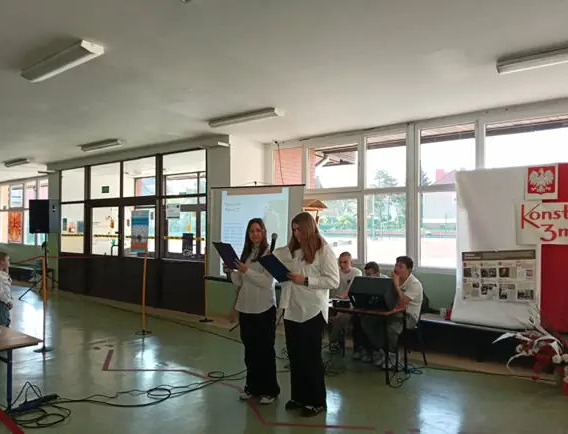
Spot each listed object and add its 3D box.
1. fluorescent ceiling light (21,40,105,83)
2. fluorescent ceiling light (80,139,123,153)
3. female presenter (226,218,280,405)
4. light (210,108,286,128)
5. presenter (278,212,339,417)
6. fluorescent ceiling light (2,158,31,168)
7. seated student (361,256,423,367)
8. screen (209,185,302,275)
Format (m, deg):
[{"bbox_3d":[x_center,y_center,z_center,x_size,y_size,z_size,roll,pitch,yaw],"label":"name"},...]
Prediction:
[{"bbox_3d":[-2.103,-1.425,4.224,1.250,0.090,0.200,-1,-1,39],"label":"fluorescent ceiling light"},{"bbox_3d":[-3.495,-1.352,8.629,1.250,0.090,0.200,-1,-1,39],"label":"fluorescent ceiling light"},{"bbox_3d":[-0.281,0.839,4.107,0.480,1.650,0.430,-1,-1,30],"label":"female presenter"},{"bbox_3d":[-0.568,-1.388,6.427,1.250,0.090,0.200,-1,-1,39],"label":"light"},{"bbox_3d":[0.214,0.810,3.855,0.500,1.700,0.430,-1,-1,38],"label":"presenter"},{"bbox_3d":[-6.514,-1.312,11.012,1.250,0.090,0.200,-1,-1,39],"label":"fluorescent ceiling light"},{"bbox_3d":[1.242,1.066,5.114,0.700,1.230,0.520,1,-1,-38],"label":"seated student"},{"bbox_3d":[-0.444,0.277,6.642,1.800,1.440,0.080,-1,-1,38],"label":"screen"}]

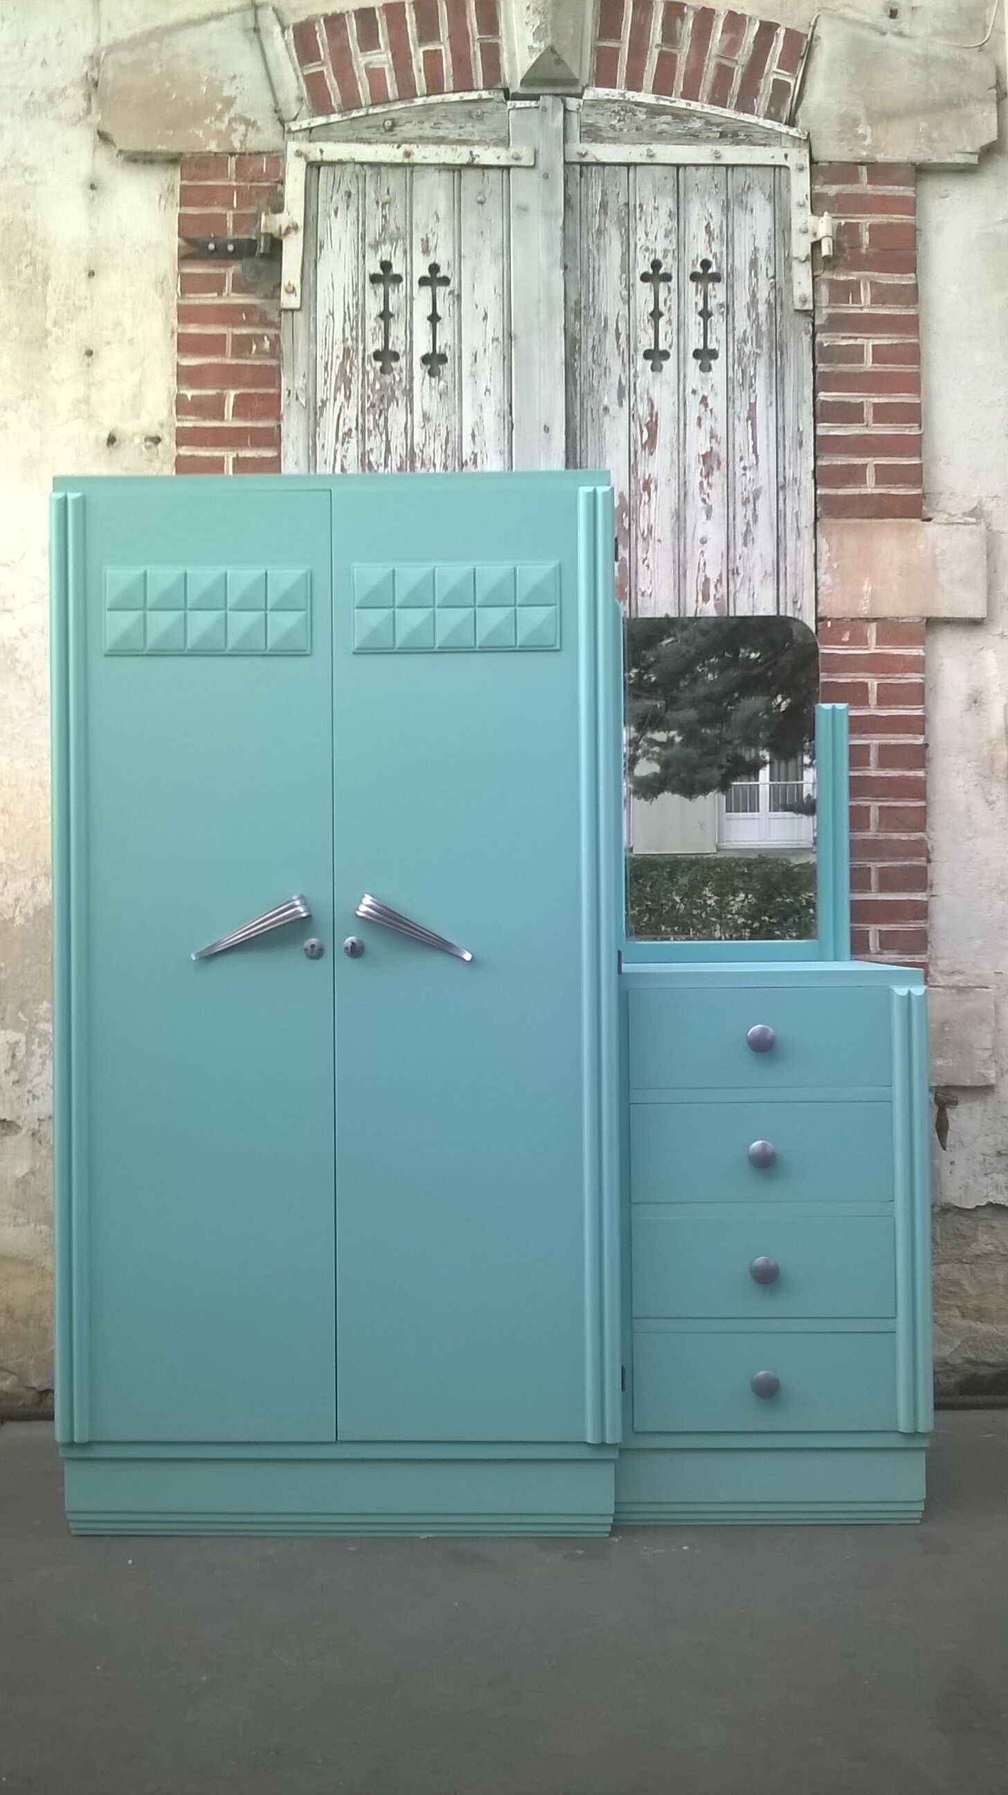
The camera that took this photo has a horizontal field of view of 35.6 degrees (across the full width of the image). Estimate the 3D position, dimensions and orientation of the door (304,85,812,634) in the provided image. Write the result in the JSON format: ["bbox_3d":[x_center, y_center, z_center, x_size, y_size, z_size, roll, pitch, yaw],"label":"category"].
[{"bbox_3d":[0.098,-0.646,3.370,1.140,2.100,0.055,0,-1,-2],"label":"door"}]

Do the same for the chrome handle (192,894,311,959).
[{"bbox_3d":[-0.435,0.055,2.680,0.218,0.043,0.036,-25,-1,1],"label":"chrome handle"}]

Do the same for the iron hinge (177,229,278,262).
[{"bbox_3d":[-0.586,-1.386,3.340,0.215,0.065,0.040,0,-1,-2],"label":"iron hinge"}]

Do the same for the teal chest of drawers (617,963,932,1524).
[{"bbox_3d":[0.477,0.615,2.985,0.545,0.972,0.530,0,-1,1],"label":"teal chest of drawers"}]

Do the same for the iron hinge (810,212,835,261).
[{"bbox_3d":[0.686,-1.419,3.370,0.053,0.100,0.040,0,-1,-2],"label":"iron hinge"}]

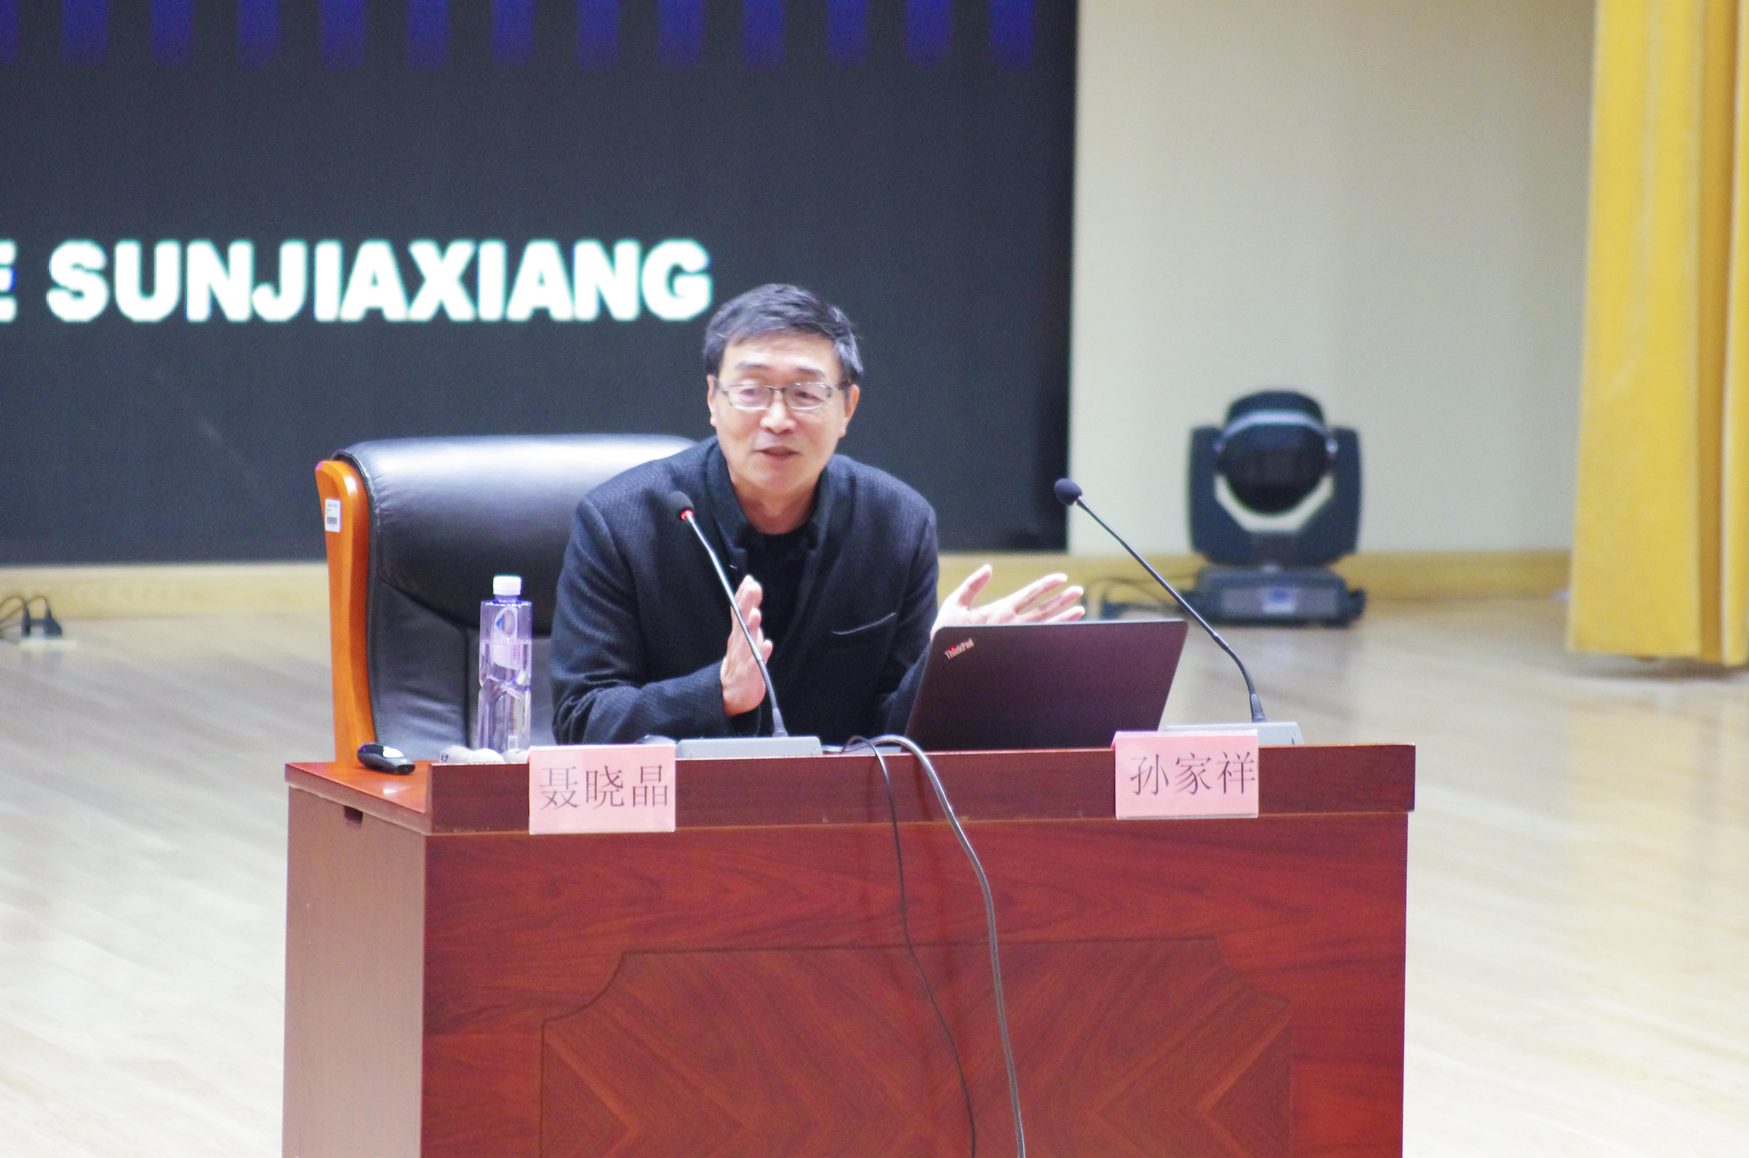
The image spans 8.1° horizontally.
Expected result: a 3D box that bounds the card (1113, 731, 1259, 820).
[{"bbox_3d":[0.369,0.234,14.691,0.174,0.102,0.040,-1,6,-18],"label":"card"}]

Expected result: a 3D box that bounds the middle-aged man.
[{"bbox_3d":[-0.133,0.302,15.327,0.620,1.300,0.800,-1,6,-16],"label":"middle-aged man"}]

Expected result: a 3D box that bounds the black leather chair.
[{"bbox_3d":[-0.372,0.396,15.354,0.620,1.100,0.720,-1,6,-20],"label":"black leather chair"}]

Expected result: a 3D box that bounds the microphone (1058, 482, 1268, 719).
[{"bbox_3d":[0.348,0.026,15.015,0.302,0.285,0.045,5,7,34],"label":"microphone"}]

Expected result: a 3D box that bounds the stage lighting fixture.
[{"bbox_3d":[0.778,-0.147,24.268,0.350,0.455,0.330,1,6,-3],"label":"stage lighting fixture"}]

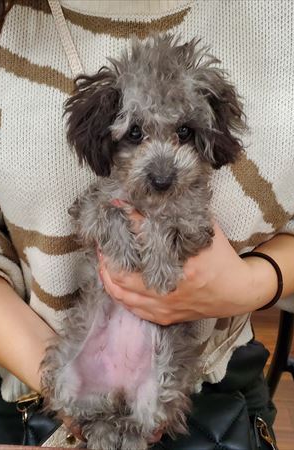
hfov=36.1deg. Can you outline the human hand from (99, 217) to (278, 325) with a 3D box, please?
[{"bbox_3d":[0.041,0.042,0.450,0.170,0.112,0.090,-3,3,-6],"label":"human hand"}]

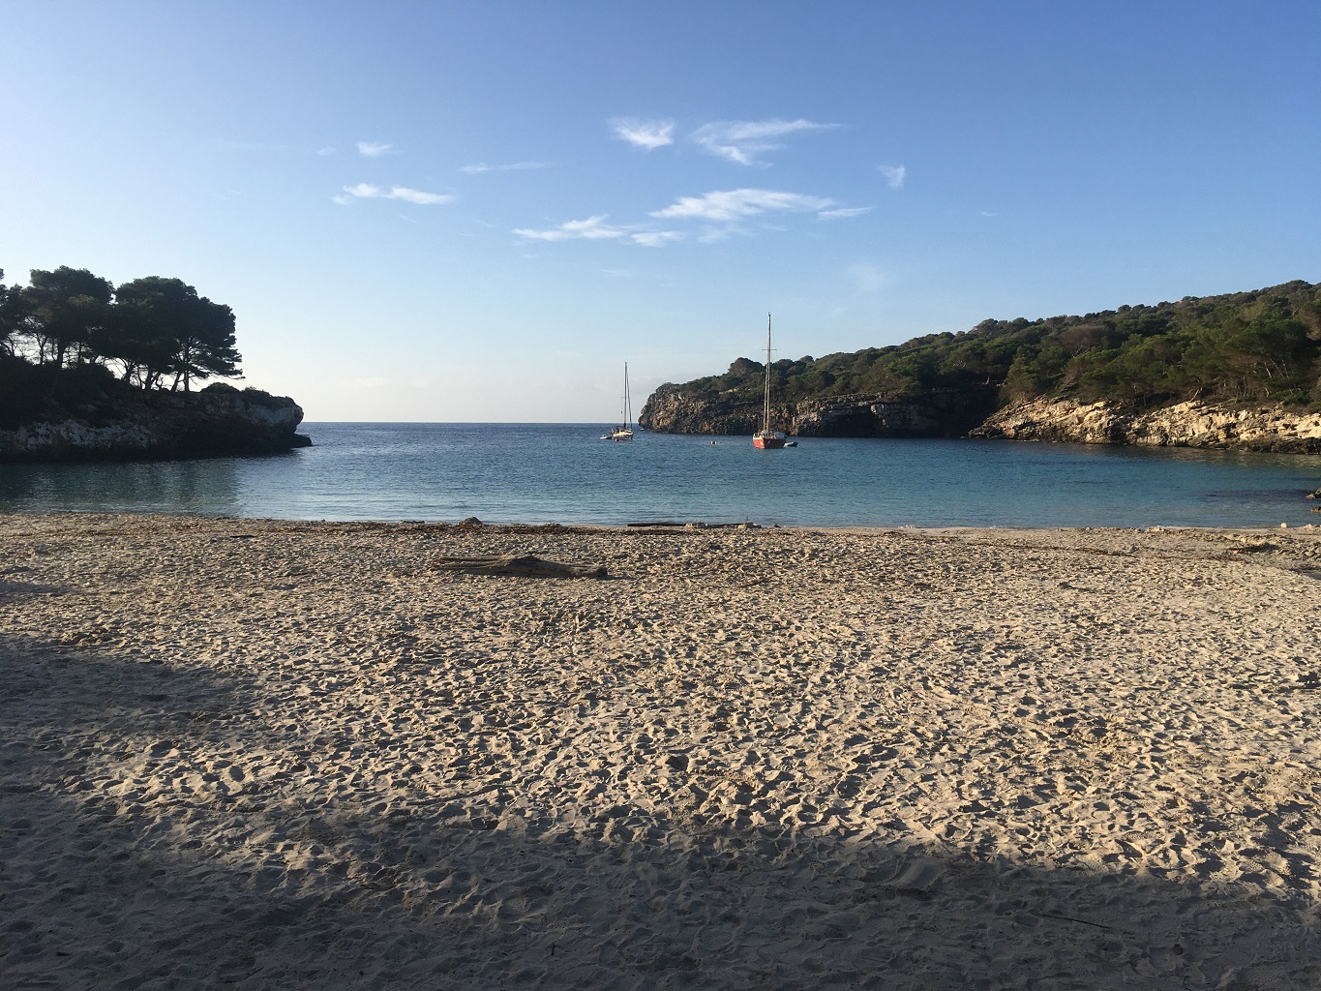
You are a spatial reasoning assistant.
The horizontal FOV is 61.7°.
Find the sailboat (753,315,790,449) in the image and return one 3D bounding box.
[{"bbox_3d":[12.200,-12.900,124.000,3.600,14.900,11.000,1,4,10],"label":"sailboat"}]

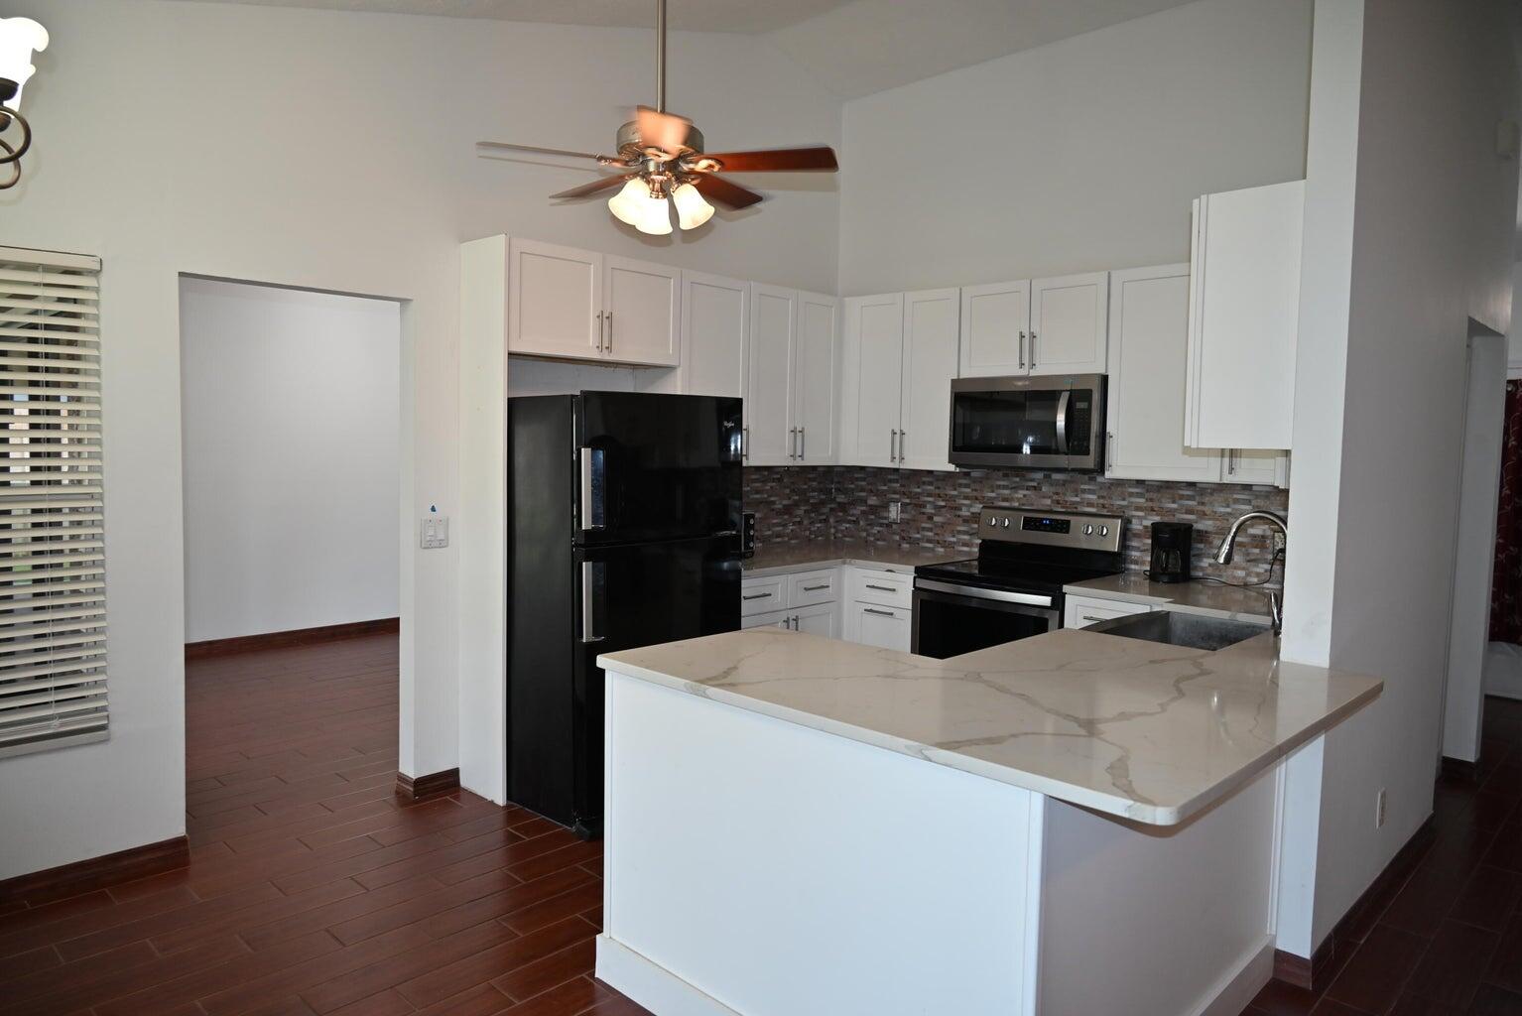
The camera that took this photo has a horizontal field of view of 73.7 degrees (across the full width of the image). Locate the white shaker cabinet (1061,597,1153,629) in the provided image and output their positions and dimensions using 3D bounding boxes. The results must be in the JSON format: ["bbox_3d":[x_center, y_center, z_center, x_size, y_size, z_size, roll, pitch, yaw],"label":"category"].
[{"bbox_3d":[1.652,0.770,4.493,0.374,0.797,0.605,5,5,43],"label":"white shaker cabinet"}]

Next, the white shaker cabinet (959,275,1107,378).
[{"bbox_3d":[1.365,-0.843,4.841,0.764,0.450,0.325,5,5,44],"label":"white shaker cabinet"}]

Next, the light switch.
[{"bbox_3d":[-1.345,0.102,4.198,0.010,0.128,0.121,5,5,43],"label":"light switch"}]

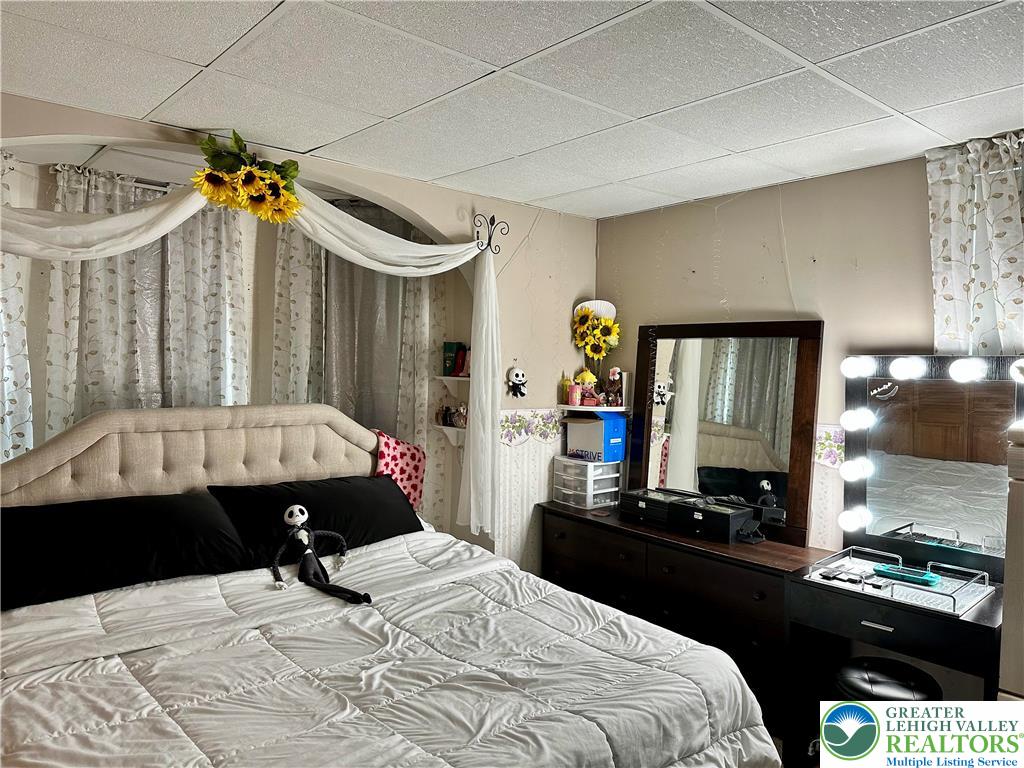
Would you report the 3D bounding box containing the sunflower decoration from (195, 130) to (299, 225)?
[{"bbox_3d":[-0.999,-0.769,2.724,0.365,0.295,0.170,-1,3,-41],"label":"sunflower decoration"}]

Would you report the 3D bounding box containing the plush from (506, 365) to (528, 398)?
[{"bbox_3d":[0.038,-0.008,3.741,0.100,0.172,0.065,-1,3,-41],"label":"plush"}]

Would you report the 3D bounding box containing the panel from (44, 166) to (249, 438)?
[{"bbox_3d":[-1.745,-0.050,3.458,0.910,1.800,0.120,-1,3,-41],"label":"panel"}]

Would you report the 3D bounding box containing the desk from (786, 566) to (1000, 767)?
[{"bbox_3d":[1.467,1.112,2.626,0.540,0.762,0.670,-1,3,-41],"label":"desk"}]

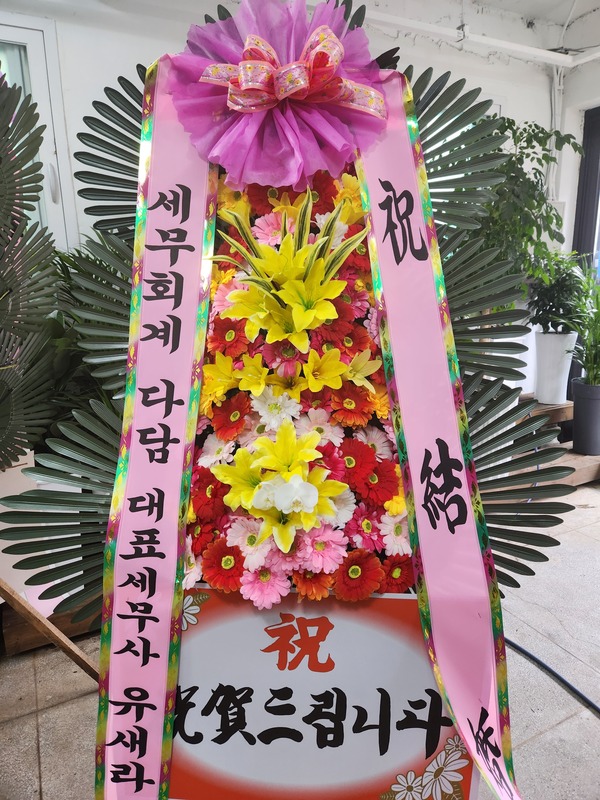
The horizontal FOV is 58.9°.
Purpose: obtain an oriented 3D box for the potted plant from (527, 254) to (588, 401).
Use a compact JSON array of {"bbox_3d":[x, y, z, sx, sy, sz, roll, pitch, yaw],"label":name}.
[{"bbox_3d":[1.981,-0.543,4.090,0.450,1.140,0.450,5,15,25],"label":"potted plant"}]

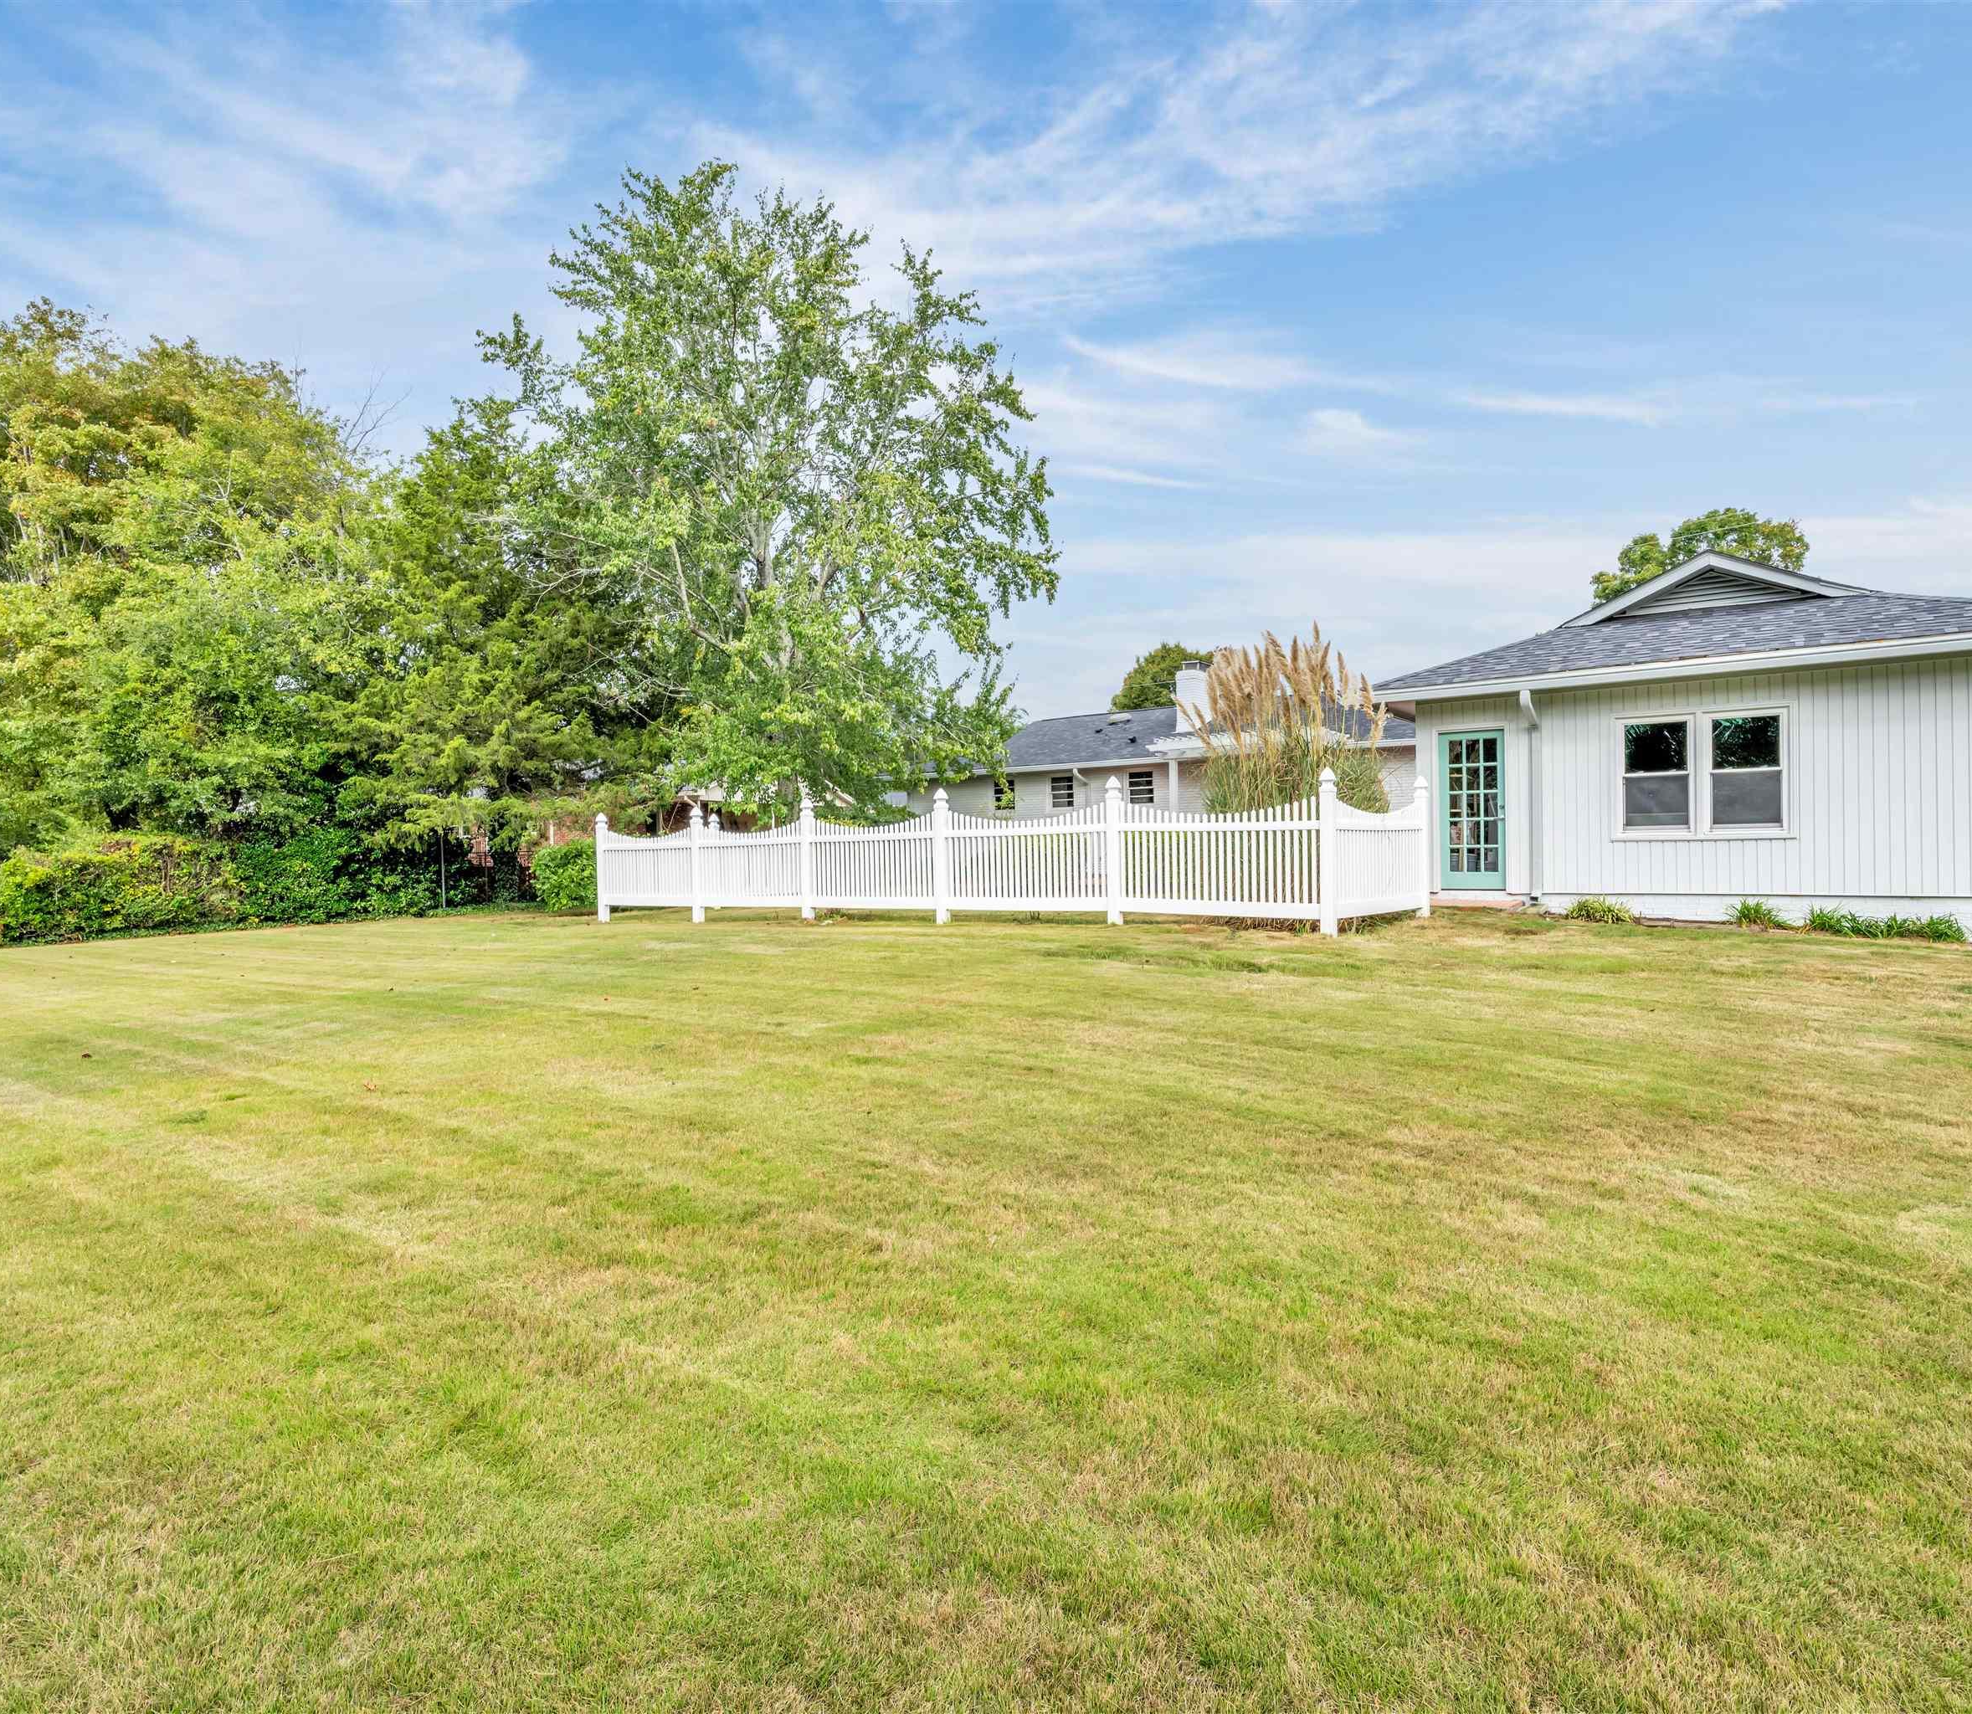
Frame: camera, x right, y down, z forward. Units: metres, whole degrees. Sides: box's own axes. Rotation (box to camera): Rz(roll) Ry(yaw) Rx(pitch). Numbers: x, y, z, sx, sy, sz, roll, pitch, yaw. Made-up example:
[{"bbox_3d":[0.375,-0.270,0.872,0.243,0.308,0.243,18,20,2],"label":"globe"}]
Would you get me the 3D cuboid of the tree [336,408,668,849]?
[{"bbox_3d":[-11.000,-4.600,26.000,7.400,11.700,7.200,0,-1,-24],"label":"tree"}]

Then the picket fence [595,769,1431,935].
[{"bbox_3d":[-0.750,0.070,15.900,12.500,1.850,2.570,-1,-1,38],"label":"picket fence"}]

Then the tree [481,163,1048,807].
[{"bbox_3d":[-4.700,-7.100,25.000,12.400,16.200,11.800,0,-1,-11],"label":"tree"}]

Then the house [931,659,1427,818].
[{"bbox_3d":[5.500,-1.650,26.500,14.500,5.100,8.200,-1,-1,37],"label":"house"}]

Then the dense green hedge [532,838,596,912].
[{"bbox_3d":[-8.300,0.330,23.000,1.800,1.500,1.600,-1,-1,37],"label":"dense green hedge"}]

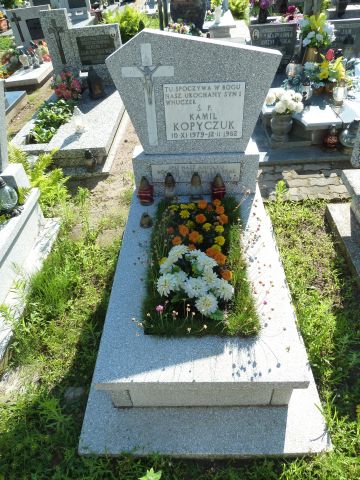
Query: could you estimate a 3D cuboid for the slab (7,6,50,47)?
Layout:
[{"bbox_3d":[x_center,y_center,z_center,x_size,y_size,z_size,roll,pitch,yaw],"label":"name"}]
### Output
[{"bbox_3d":[-2.050,-2.948,4.948,0.680,0.660,0.150,-1,43,3],"label":"slab"}]

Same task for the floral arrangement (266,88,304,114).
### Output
[{"bbox_3d":[0.889,-1.159,2.923,0.310,0.230,0.280,-1,43,3],"label":"floral arrangement"}]

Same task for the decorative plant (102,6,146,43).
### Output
[{"bbox_3d":[-0.863,-3.321,5.392,0.660,0.620,0.600,-1,43,3],"label":"decorative plant"}]

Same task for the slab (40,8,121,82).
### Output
[{"bbox_3d":[-1.047,-2.136,3.877,0.800,0.800,0.160,-1,43,3],"label":"slab"}]

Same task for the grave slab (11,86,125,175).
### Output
[{"bbox_3d":[-1.039,-1.197,3.573,0.950,0.240,1.600,-1,43,3],"label":"grave slab"}]

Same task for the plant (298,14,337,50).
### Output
[{"bbox_3d":[1.407,-2.119,3.523,0.370,0.380,0.320,-1,43,3],"label":"plant"}]

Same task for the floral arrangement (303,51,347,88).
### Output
[{"bbox_3d":[1.381,-1.610,3.312,0.410,0.360,0.340,-1,43,3],"label":"floral arrangement"}]

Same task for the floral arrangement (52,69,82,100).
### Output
[{"bbox_3d":[-1.242,-1.701,3.793,0.320,0.340,0.290,-1,43,3],"label":"floral arrangement"}]

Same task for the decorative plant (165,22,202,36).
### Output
[{"bbox_3d":[0.055,-3.335,5.493,0.560,0.240,0.300,-1,43,3],"label":"decorative plant"}]

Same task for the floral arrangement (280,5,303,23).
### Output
[{"bbox_3d":[1.497,-3.028,4.655,0.310,0.250,0.260,-1,43,3],"label":"floral arrangement"}]

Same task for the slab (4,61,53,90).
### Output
[{"bbox_3d":[-2.042,-2.262,4.763,0.800,0.260,1.250,-1,43,3],"label":"slab"}]

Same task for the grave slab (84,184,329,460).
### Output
[{"bbox_3d":[0.098,0.264,1.832,1.000,0.330,1.460,-1,43,3],"label":"grave slab"}]

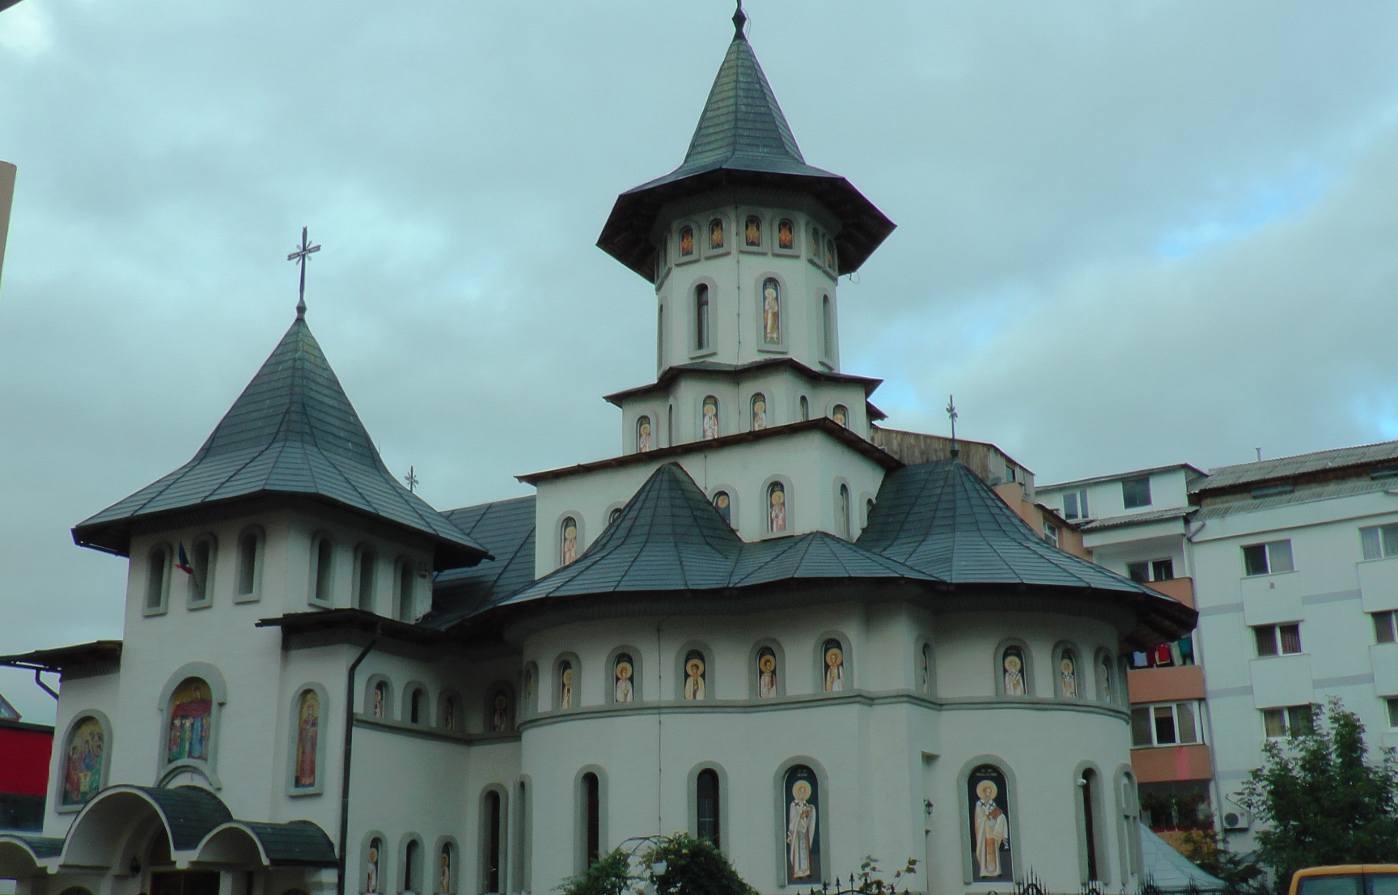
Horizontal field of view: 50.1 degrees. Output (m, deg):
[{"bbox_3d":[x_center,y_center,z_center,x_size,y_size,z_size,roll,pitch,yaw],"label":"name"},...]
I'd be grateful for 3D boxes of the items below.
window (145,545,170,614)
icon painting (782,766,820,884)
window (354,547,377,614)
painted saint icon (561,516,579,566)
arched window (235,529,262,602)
[{"bbox_3d":[-12.176,2.963,33.641,0.690,1.576,0.197,-11,-20,28],"label":"window"},{"bbox_3d":[1.933,7.062,27.996,0.729,2.167,0.118,-11,-20,28],"label":"icon painting"},{"bbox_3d":[-6.838,2.700,30.361,0.200,1.349,0.499,-11,-20,28],"label":"window"},{"bbox_3d":[-2.893,2.105,33.391,0.446,1.123,0.100,-11,-20,29],"label":"painted saint icon"},{"bbox_3d":[-9.708,2.503,32.299,0.690,1.576,0.197,-11,-20,28],"label":"arched window"}]

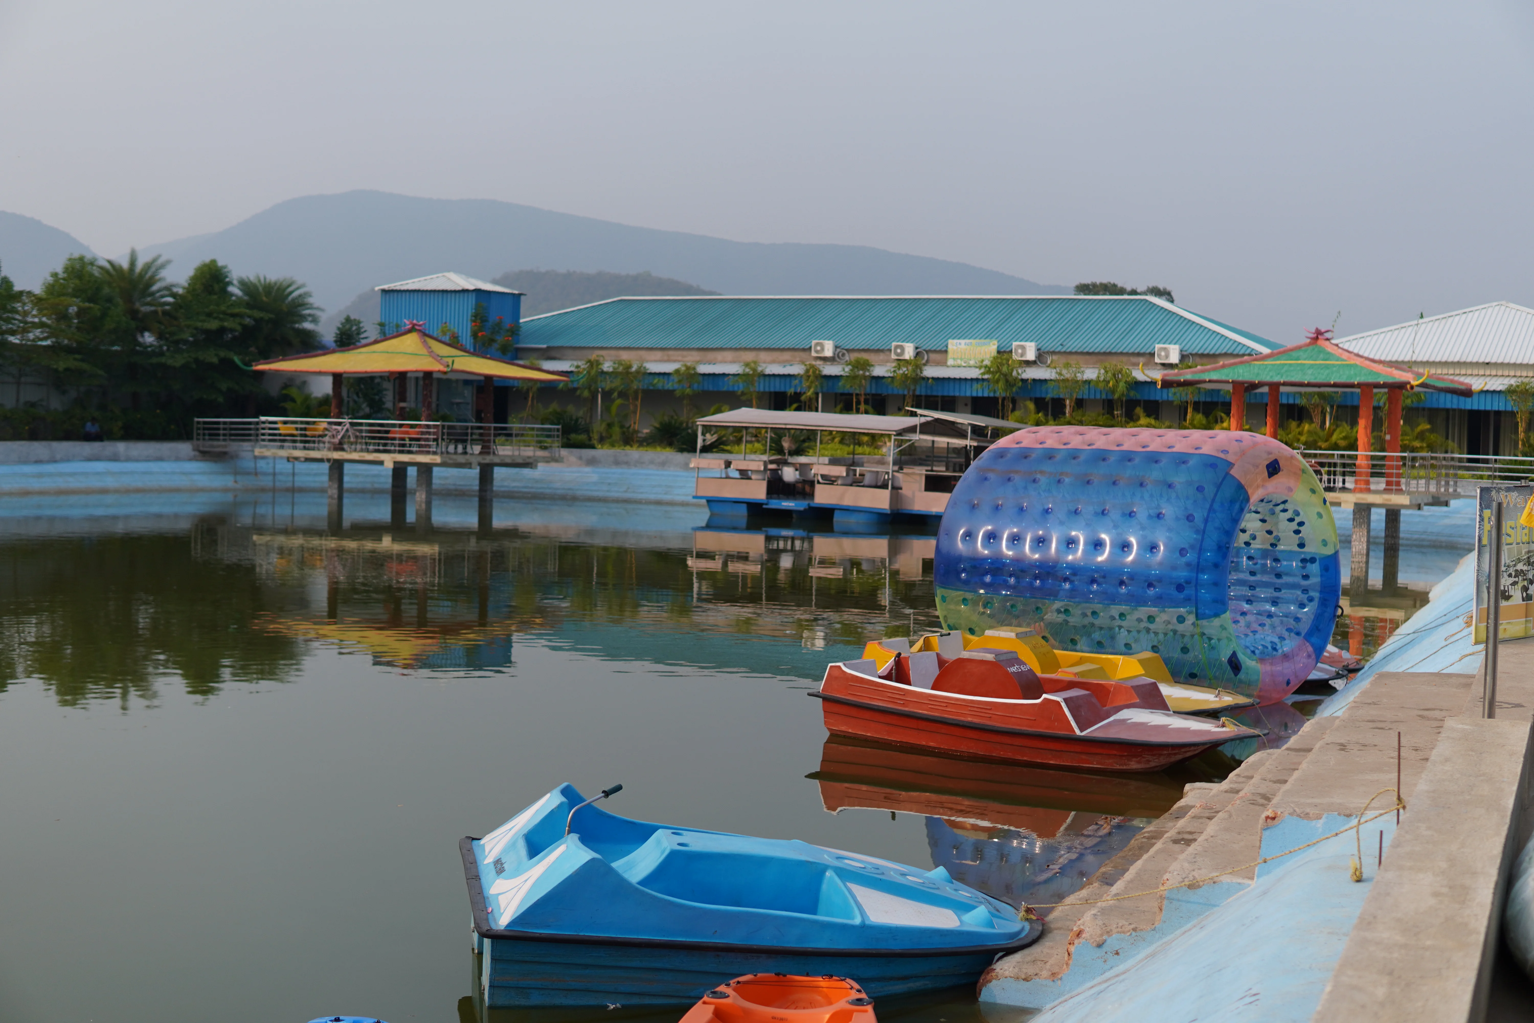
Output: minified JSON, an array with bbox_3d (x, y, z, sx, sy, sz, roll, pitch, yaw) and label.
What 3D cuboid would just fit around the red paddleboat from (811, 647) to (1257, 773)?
[{"bbox_3d":[2.200,1.442,14.664,3.337,0.834,1.621,3,3,34],"label":"red paddleboat"}]

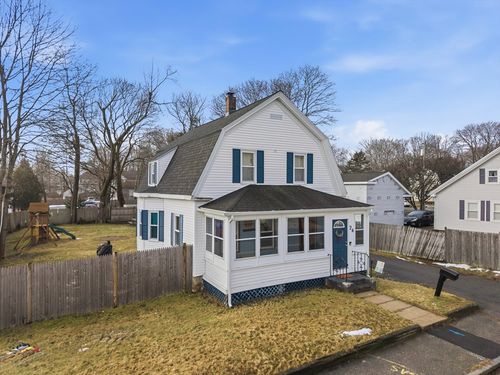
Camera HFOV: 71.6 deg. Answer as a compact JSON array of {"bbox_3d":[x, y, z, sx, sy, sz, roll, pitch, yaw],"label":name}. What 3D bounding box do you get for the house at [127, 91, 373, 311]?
[{"bbox_3d":[-1.206,-0.430,20.641,8.300,9.280,15.800,0,-1,-28],"label":"house"}]

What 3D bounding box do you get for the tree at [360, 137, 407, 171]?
[{"bbox_3d":[30.298,-3.179,78.031,10.800,15.720,9.720,0,0,0],"label":"tree"}]

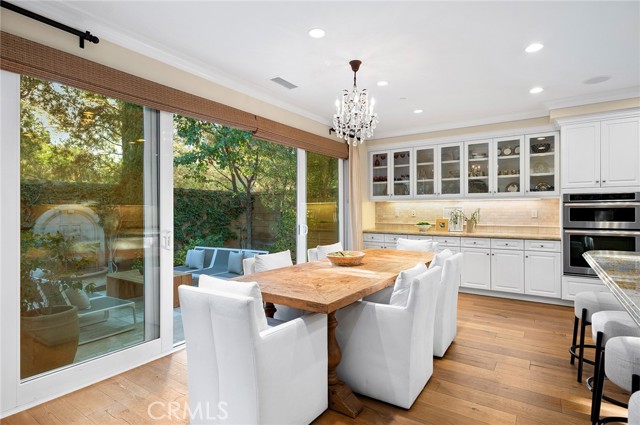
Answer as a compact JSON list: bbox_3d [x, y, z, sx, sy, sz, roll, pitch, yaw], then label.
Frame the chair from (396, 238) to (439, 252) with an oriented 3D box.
[{"bbox_3d":[1.152,0.815,4.131,0.550,0.870,0.650,0,0,35],"label":"chair"}]

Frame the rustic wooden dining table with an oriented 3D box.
[{"bbox_3d":[0.363,0.867,2.975,0.970,0.765,2.460,0,0,35],"label":"rustic wooden dining table"}]

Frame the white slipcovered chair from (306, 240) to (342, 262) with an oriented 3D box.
[{"bbox_3d":[0.287,0.815,3.616,0.650,0.870,0.550,0,0,35],"label":"white slipcovered chair"}]

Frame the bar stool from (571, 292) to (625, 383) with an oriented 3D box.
[{"bbox_3d":[2.162,0.925,2.379,0.460,0.650,0.460,0,0,35],"label":"bar stool"}]

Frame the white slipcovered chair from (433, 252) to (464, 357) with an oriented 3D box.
[{"bbox_3d":[1.002,0.815,3.112,0.650,0.870,0.550,0,0,35],"label":"white slipcovered chair"}]

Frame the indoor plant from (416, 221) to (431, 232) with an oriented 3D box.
[{"bbox_3d":[1.773,0.250,5.480,0.260,0.180,0.260,0,0,35],"label":"indoor plant"}]

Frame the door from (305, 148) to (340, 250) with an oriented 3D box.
[{"bbox_3d":[0.029,0.150,4.777,0.080,2.180,1.120,0,0,35],"label":"door"}]

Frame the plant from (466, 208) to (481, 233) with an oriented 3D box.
[{"bbox_3d":[2.422,0.132,5.047,0.220,0.385,0.200,0,0,35],"label":"plant"}]

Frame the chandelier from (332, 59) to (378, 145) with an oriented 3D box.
[{"bbox_3d":[0.351,-1.025,2.995,0.440,0.810,0.440,0,0,0],"label":"chandelier"}]

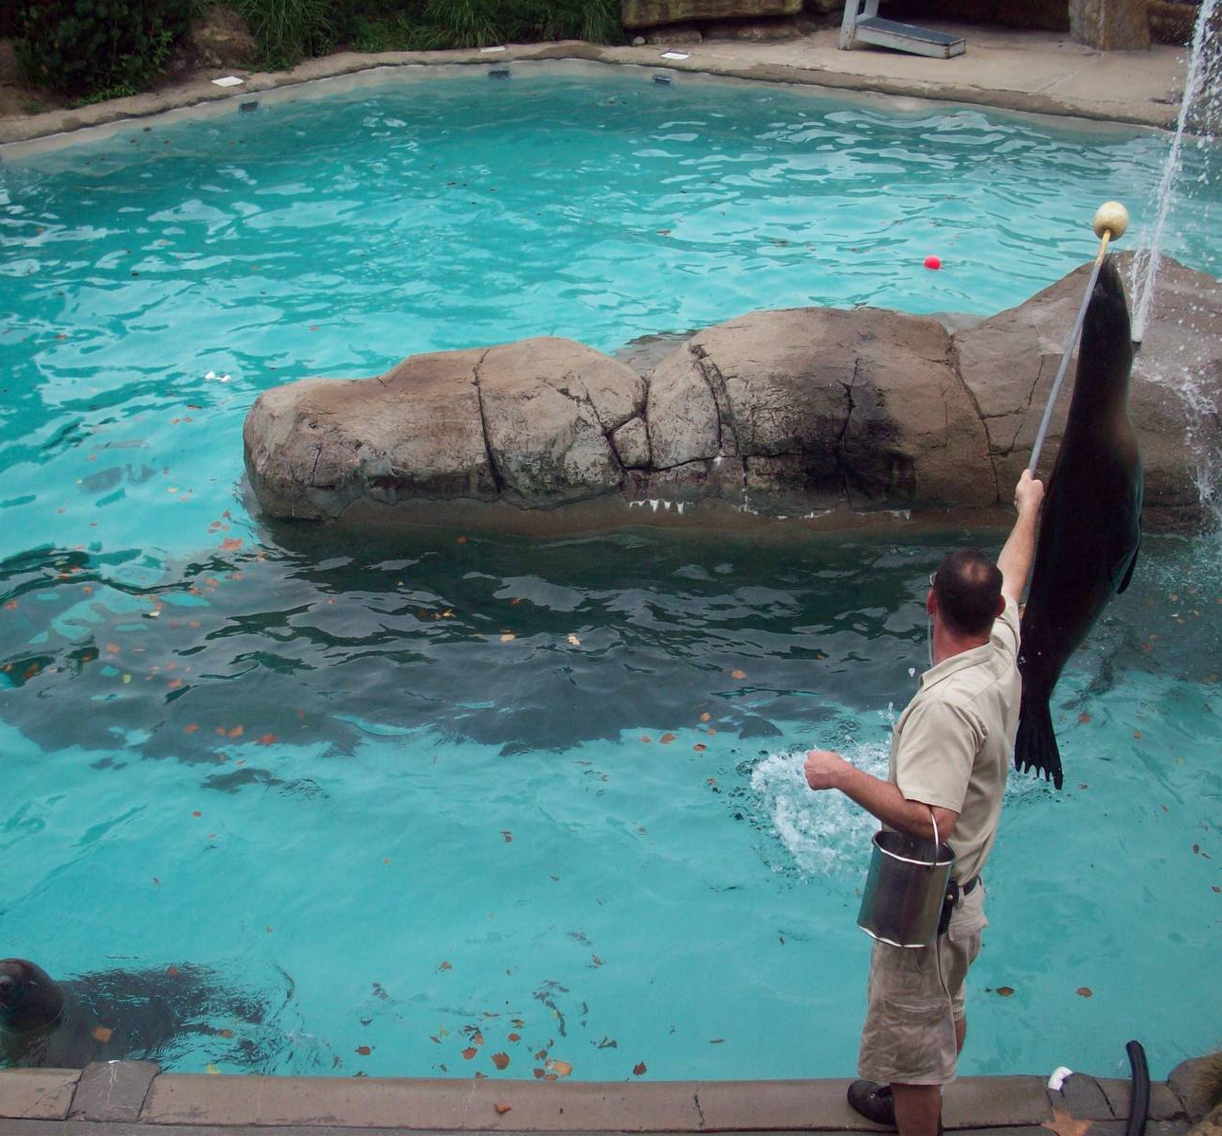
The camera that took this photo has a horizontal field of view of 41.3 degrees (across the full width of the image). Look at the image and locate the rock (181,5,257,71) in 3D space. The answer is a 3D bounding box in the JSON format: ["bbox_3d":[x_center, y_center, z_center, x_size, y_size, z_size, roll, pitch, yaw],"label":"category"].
[{"bbox_3d":[-4.300,-5.816,17.520,0.900,0.750,0.750,-5,28,-10],"label":"rock"}]

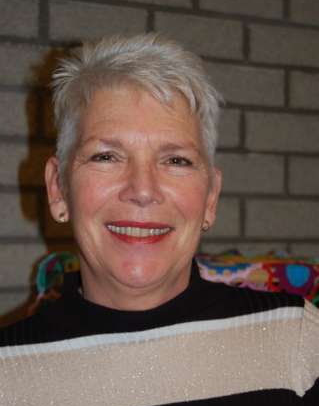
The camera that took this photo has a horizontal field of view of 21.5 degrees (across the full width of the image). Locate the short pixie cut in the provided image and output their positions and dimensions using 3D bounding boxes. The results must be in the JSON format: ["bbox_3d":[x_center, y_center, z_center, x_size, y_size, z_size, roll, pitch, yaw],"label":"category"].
[{"bbox_3d":[-0.022,-0.085,0.845,0.166,0.174,0.195,4,-8,-5],"label":"short pixie cut"}]

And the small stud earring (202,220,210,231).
[{"bbox_3d":[0.046,0.023,0.833,0.007,0.011,0.007,9,-10,-36],"label":"small stud earring"}]

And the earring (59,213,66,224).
[{"bbox_3d":[-0.095,0.015,0.821,0.007,0.010,0.007,-2,-9,30],"label":"earring"}]

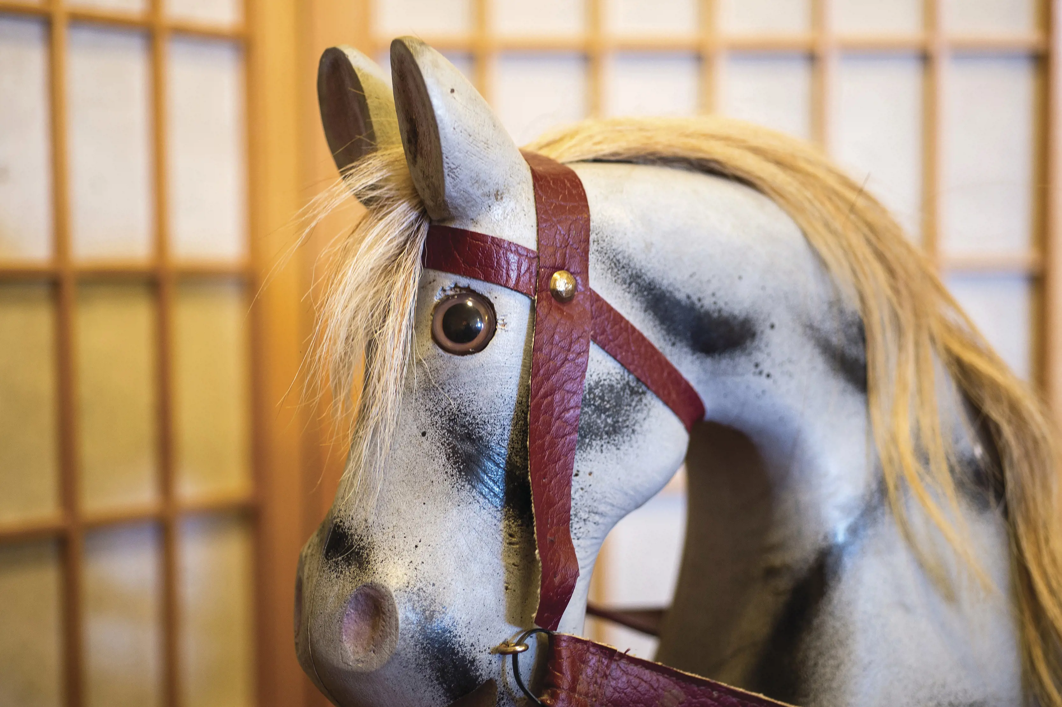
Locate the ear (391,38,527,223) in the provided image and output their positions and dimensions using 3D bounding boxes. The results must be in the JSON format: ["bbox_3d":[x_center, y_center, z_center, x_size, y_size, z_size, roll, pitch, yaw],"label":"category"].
[{"bbox_3d":[-0.029,-0.094,0.750,0.045,0.080,0.040,-13,8,-25],"label":"ear"}]

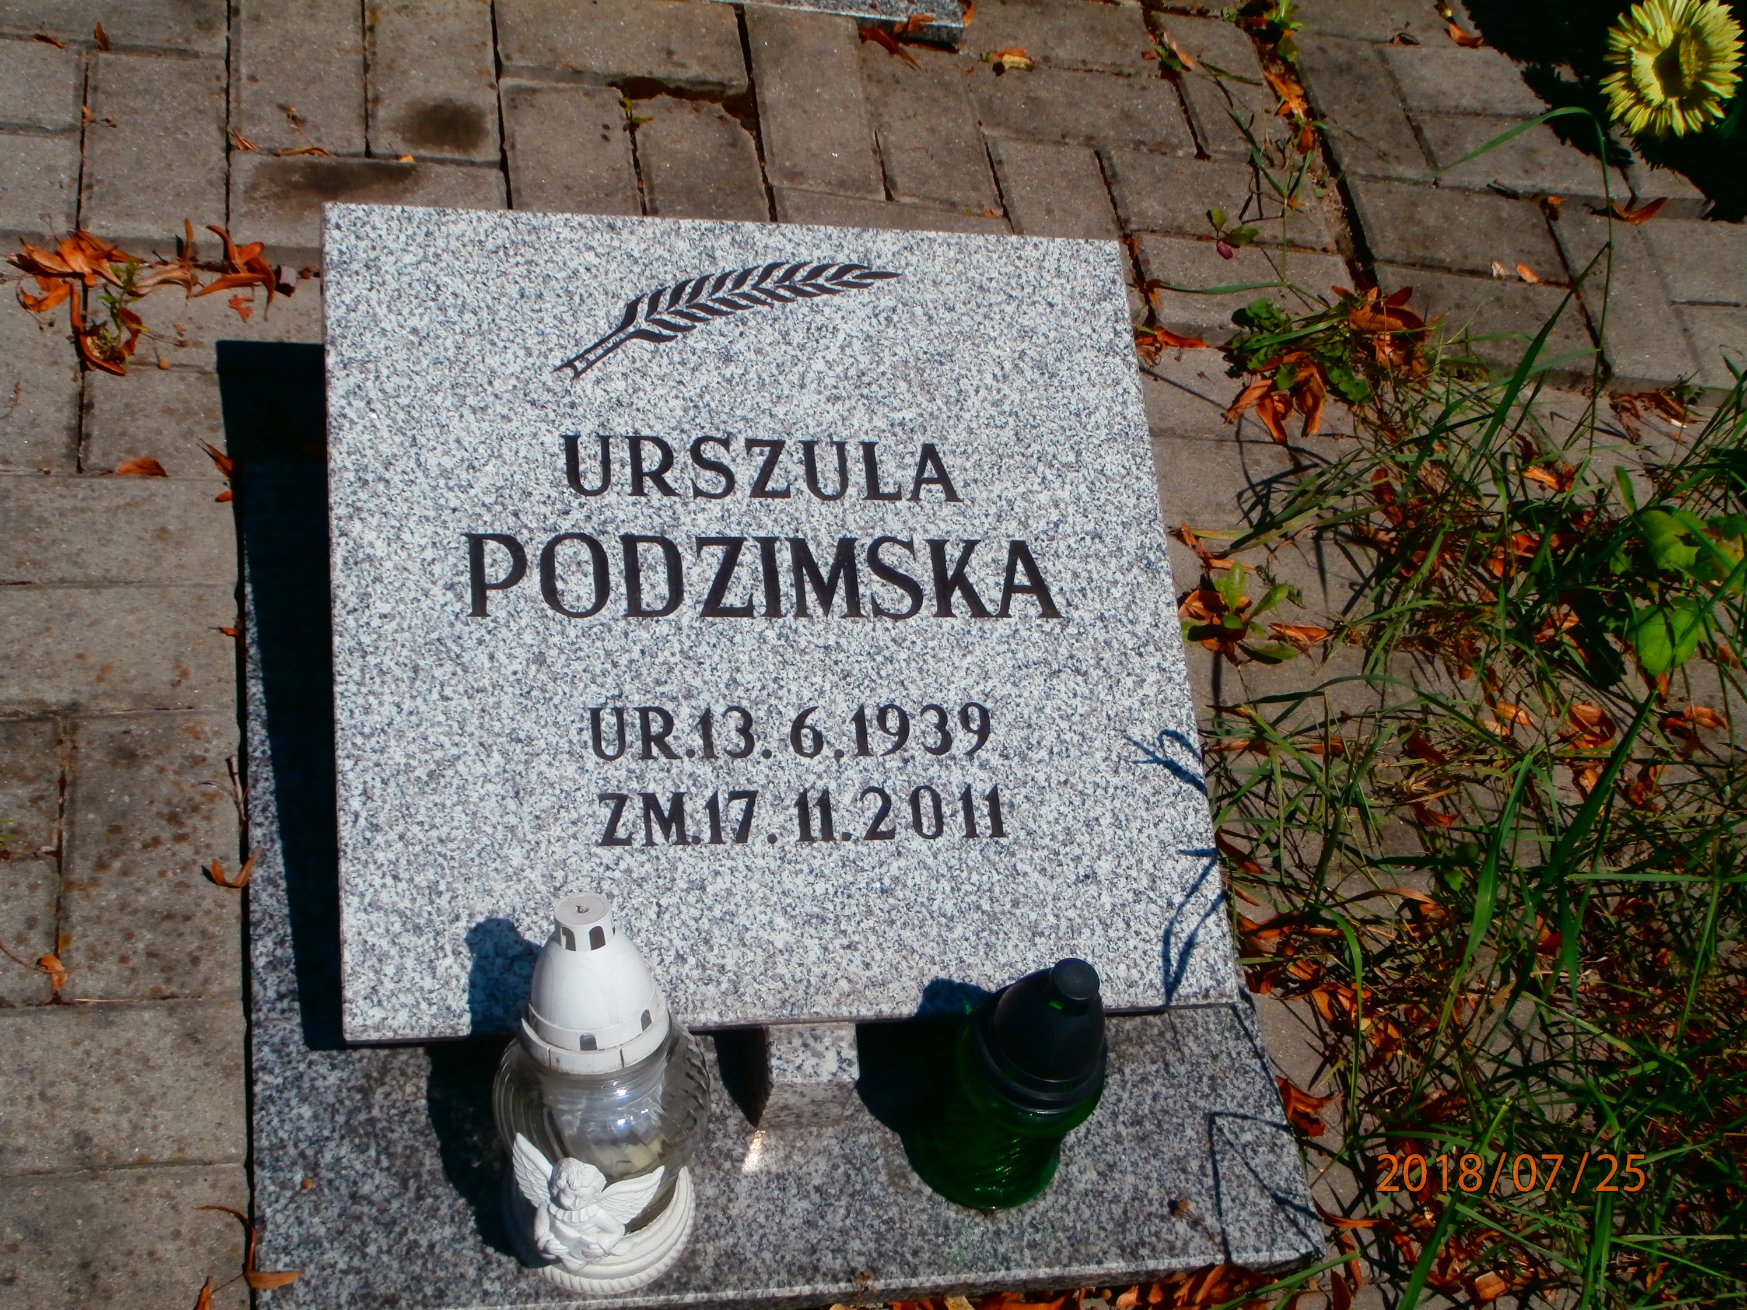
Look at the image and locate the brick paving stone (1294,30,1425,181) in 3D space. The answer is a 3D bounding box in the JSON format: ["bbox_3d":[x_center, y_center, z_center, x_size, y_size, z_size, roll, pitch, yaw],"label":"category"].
[{"bbox_3d":[0.439,-0.493,2.217,0.100,0.060,0.200,1,54,-20],"label":"brick paving stone"}]

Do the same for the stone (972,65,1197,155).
[{"bbox_3d":[0.172,-0.459,2.085,0.200,0.060,0.100,1,55,-20],"label":"stone"}]

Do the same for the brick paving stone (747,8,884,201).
[{"bbox_3d":[-0.058,-0.439,1.984,0.100,0.060,0.200,3,54,-18],"label":"brick paving stone"}]

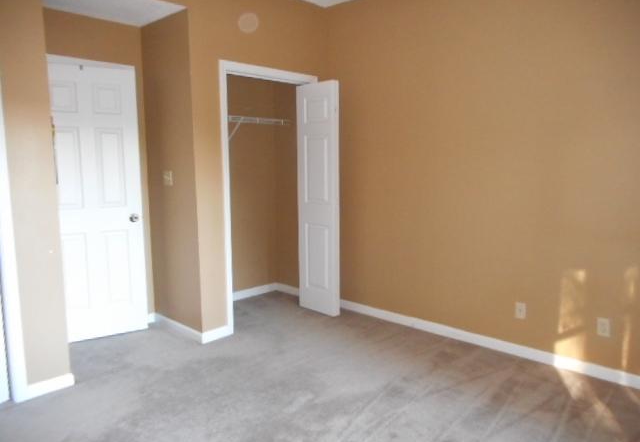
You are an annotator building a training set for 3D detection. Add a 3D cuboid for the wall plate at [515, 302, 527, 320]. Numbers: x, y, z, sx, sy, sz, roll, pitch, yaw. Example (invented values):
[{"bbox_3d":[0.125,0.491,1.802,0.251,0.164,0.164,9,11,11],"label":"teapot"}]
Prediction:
[{"bbox_3d":[1.391,0.625,3.205,0.070,0.114,0.008,6,10,43],"label":"wall plate"}]

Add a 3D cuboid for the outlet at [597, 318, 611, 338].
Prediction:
[{"bbox_3d":[1.758,0.663,2.865,0.070,0.114,0.008,6,10,43],"label":"outlet"}]

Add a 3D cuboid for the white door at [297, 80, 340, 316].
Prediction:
[{"bbox_3d":[-0.010,-0.181,4.142,0.432,2.030,0.080,6,10,43],"label":"white door"}]

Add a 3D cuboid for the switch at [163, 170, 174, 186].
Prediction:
[{"bbox_3d":[-1.199,-0.334,3.637,0.115,0.115,0.010,6,10,43],"label":"switch"}]

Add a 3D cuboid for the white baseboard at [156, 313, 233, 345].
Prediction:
[{"bbox_3d":[-1.062,0.851,3.859,0.738,0.088,0.294,6,10,43],"label":"white baseboard"}]

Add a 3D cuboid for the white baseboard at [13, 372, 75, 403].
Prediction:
[{"bbox_3d":[-1.638,0.990,2.761,0.018,0.088,0.310,6,10,43],"label":"white baseboard"}]

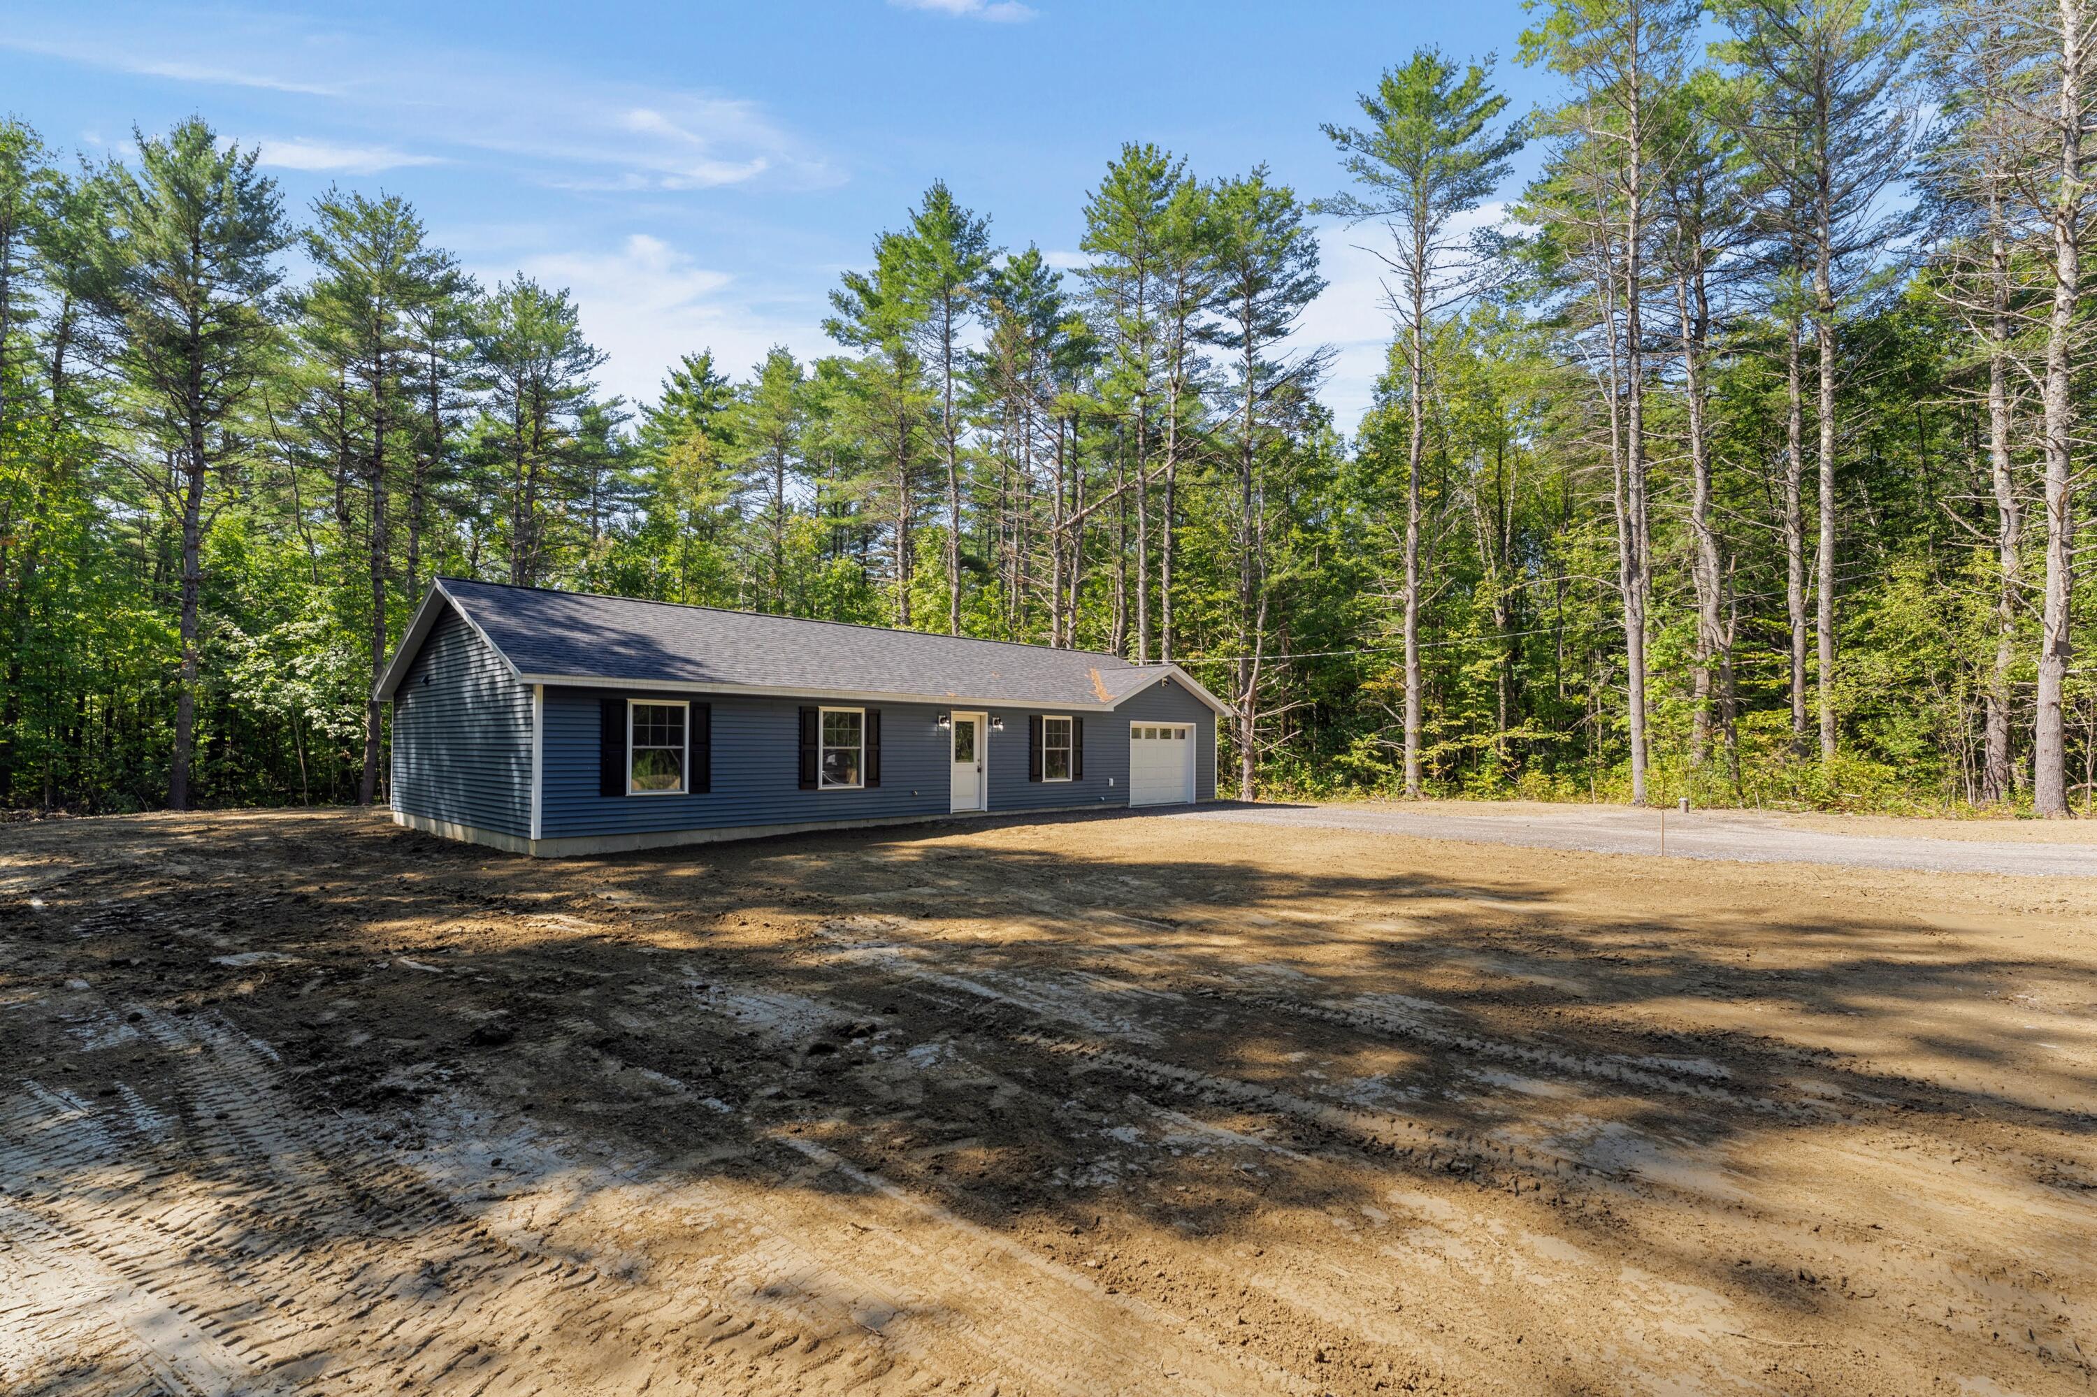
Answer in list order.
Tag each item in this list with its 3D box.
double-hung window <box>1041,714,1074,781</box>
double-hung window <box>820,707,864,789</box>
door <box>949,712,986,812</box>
[{"bbox_3d":[0.199,1.181,21.928,0.100,1.541,1.018,-3,-4,44],"label":"double-hung window"},{"bbox_3d":[-3.927,0.935,17.655,0.100,1.541,1.018,-3,-4,44],"label":"double-hung window"},{"bbox_3d":[-1.710,1.355,19.935,0.130,2.161,1.040,-3,-4,44],"label":"door"}]

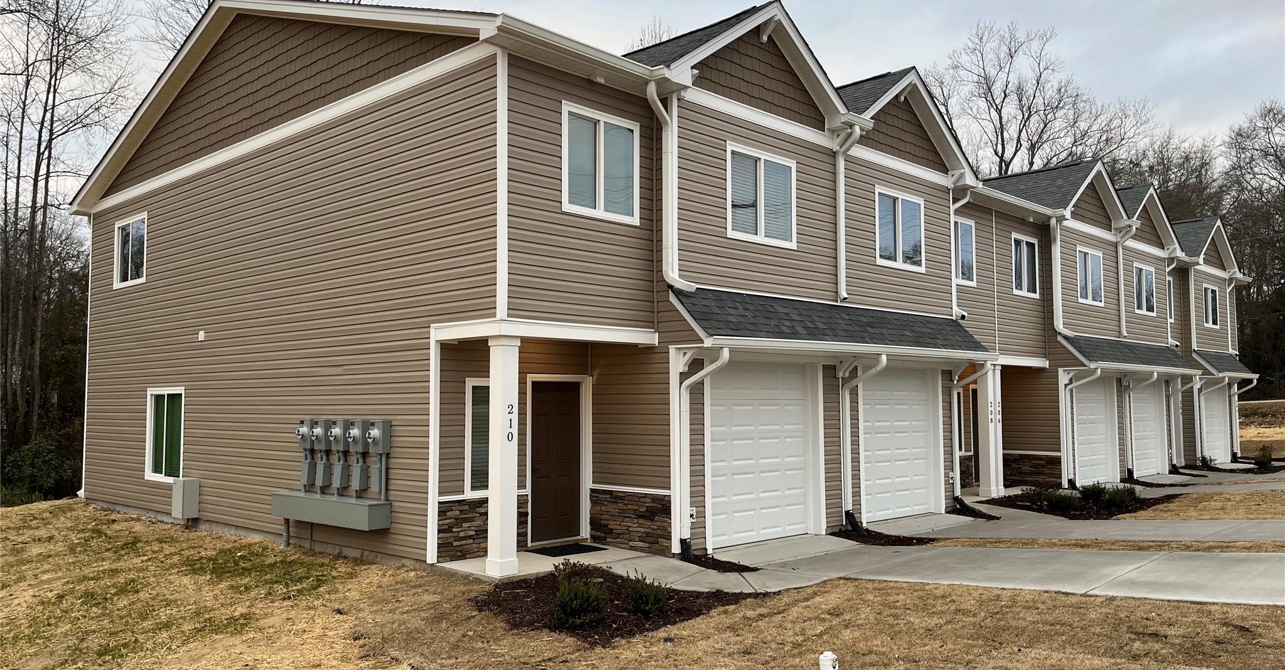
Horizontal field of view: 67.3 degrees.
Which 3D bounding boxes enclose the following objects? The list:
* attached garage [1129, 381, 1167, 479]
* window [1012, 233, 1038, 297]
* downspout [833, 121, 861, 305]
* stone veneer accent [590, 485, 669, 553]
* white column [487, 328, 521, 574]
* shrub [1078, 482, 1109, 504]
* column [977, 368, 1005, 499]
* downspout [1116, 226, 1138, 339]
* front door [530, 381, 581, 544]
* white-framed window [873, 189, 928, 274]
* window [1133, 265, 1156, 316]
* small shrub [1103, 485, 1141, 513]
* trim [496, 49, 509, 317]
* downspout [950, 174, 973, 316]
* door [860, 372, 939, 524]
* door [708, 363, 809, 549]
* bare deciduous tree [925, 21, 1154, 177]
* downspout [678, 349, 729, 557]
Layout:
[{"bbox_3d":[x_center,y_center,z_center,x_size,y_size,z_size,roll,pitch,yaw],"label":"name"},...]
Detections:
[{"bbox_3d":[12.670,2.357,24.415,0.170,2.450,2.460,-4,-6,44],"label":"attached garage"},{"bbox_3d":[8.224,-1.467,20.667,0.090,1.290,1.330,-4,-5,43],"label":"window"},{"bbox_3d":[3.157,-1.853,14.621,0.398,2.655,0.114,-4,-5,43],"label":"downspout"},{"bbox_3d":[-0.149,2.332,12.221,1.421,0.723,0.073,-4,-5,43],"label":"stone veneer accent"},{"bbox_3d":[-1.479,1.269,10.270,0.245,2.500,0.245,-4,-6,44],"label":"white column"},{"bbox_3d":[8.708,3.020,18.661,0.580,0.430,0.580,-4,-5,43],"label":"shrub"},{"bbox_3d":[6.724,1.855,18.673,0.250,2.500,0.560,-4,-6,44],"label":"column"},{"bbox_3d":[11.625,-1.316,23.068,0.420,2.700,0.120,-4,-6,44],"label":"downspout"},{"bbox_3d":[-1.130,1.611,12.383,0.065,2.014,0.901,-4,-5,43],"label":"front door"},{"bbox_3d":[4.259,-1.712,15.873,0.100,1.272,1.567,-4,-6,44],"label":"white-framed window"},{"bbox_3d":[12.820,-1.146,24.627,0.100,1.276,1.592,-4,-6,44],"label":"window"},{"bbox_3d":[8.435,2.873,17.000,0.560,0.460,0.580,-4,-6,44],"label":"small shrub"},{"bbox_3d":[-1.509,-1.648,10.454,0.097,2.915,0.101,-4,-5,43],"label":"trim"},{"bbox_3d":[5.854,-1.499,17.631,0.365,2.371,0.390,-4,-5,43],"label":"downspout"},{"bbox_3d":[4.105,1.751,15.660,0.170,2.450,2.460,-4,-6,44],"label":"door"},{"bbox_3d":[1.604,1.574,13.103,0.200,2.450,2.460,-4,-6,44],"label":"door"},{"bbox_3d":[19.372,-4.969,46.578,11.500,20.300,10.500,-2,-4,23],"label":"bare deciduous tree"},{"bbox_3d":[0.761,1.411,11.593,0.723,2.501,0.114,-4,-5,43],"label":"downspout"}]

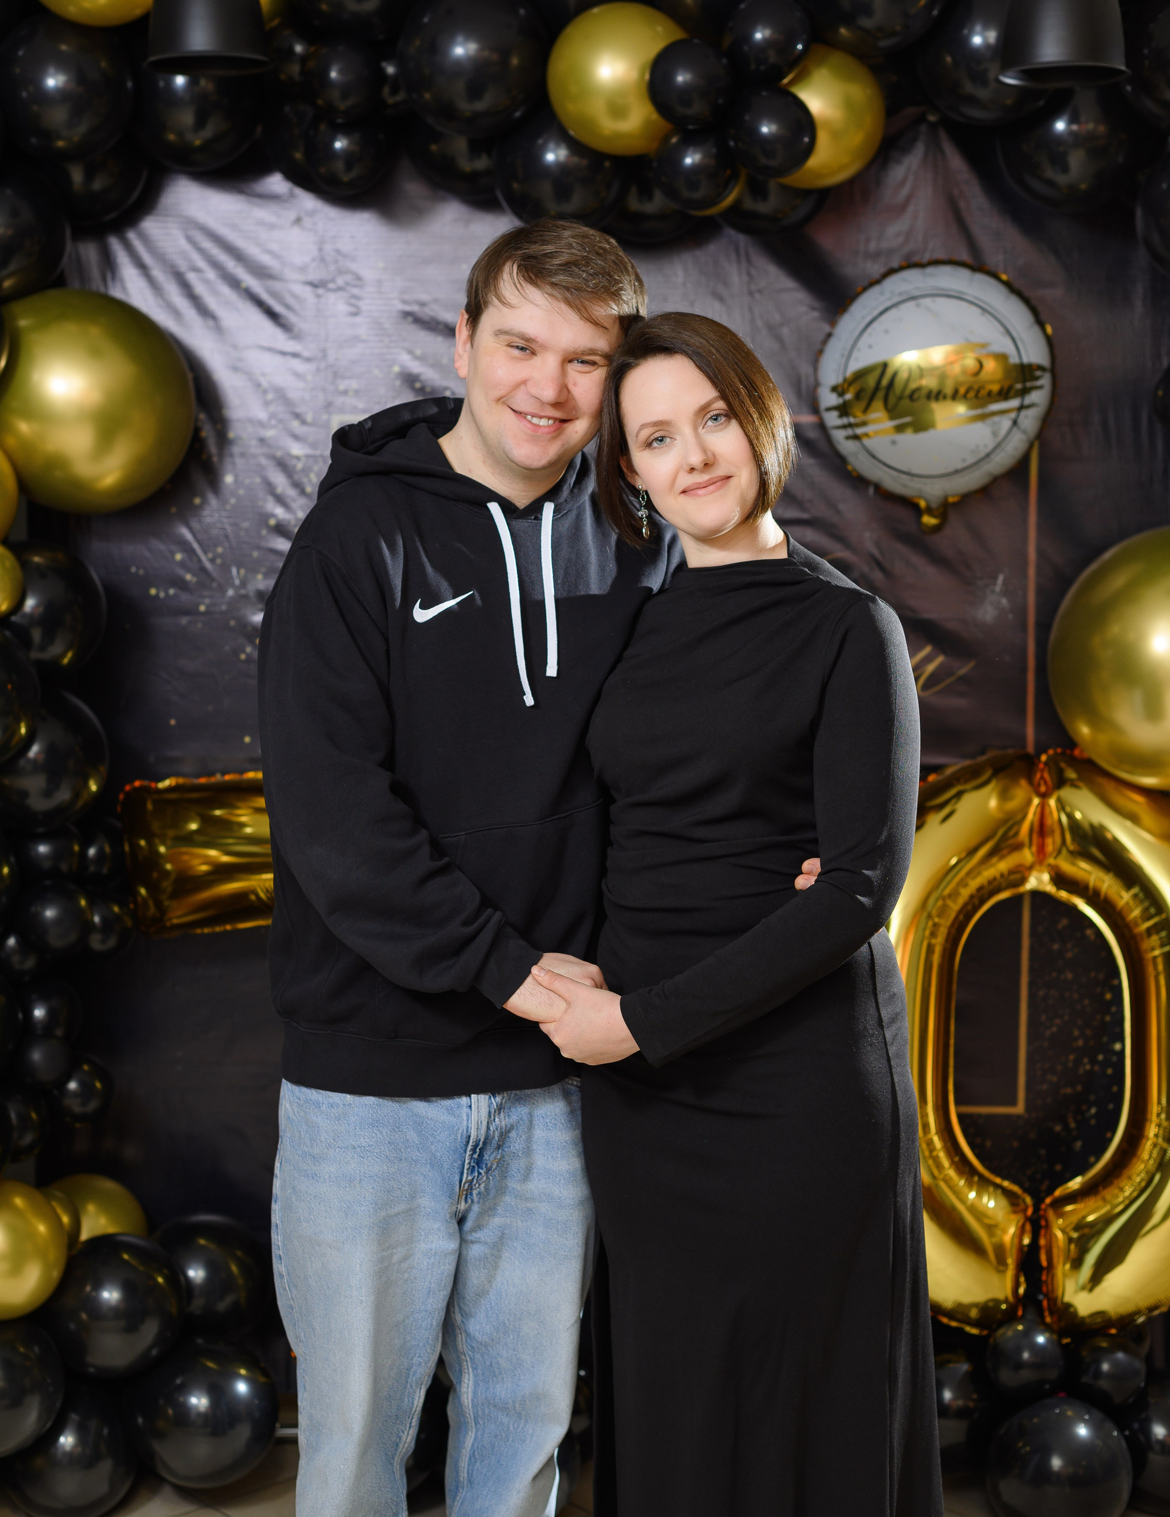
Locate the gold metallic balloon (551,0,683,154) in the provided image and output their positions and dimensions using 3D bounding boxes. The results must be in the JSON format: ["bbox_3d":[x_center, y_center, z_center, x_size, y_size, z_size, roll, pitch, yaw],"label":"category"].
[{"bbox_3d":[0.044,-0.950,3.402,0.193,0.210,0.208,0,6,0],"label":"gold metallic balloon"}]

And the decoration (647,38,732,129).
[{"bbox_3d":[0.148,-0.953,3.432,0.121,0.126,0.121,0,6,0],"label":"decoration"}]

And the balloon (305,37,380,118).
[{"bbox_3d":[-0.344,-0.968,3.461,0.114,0.118,0.114,0,6,0],"label":"balloon"}]

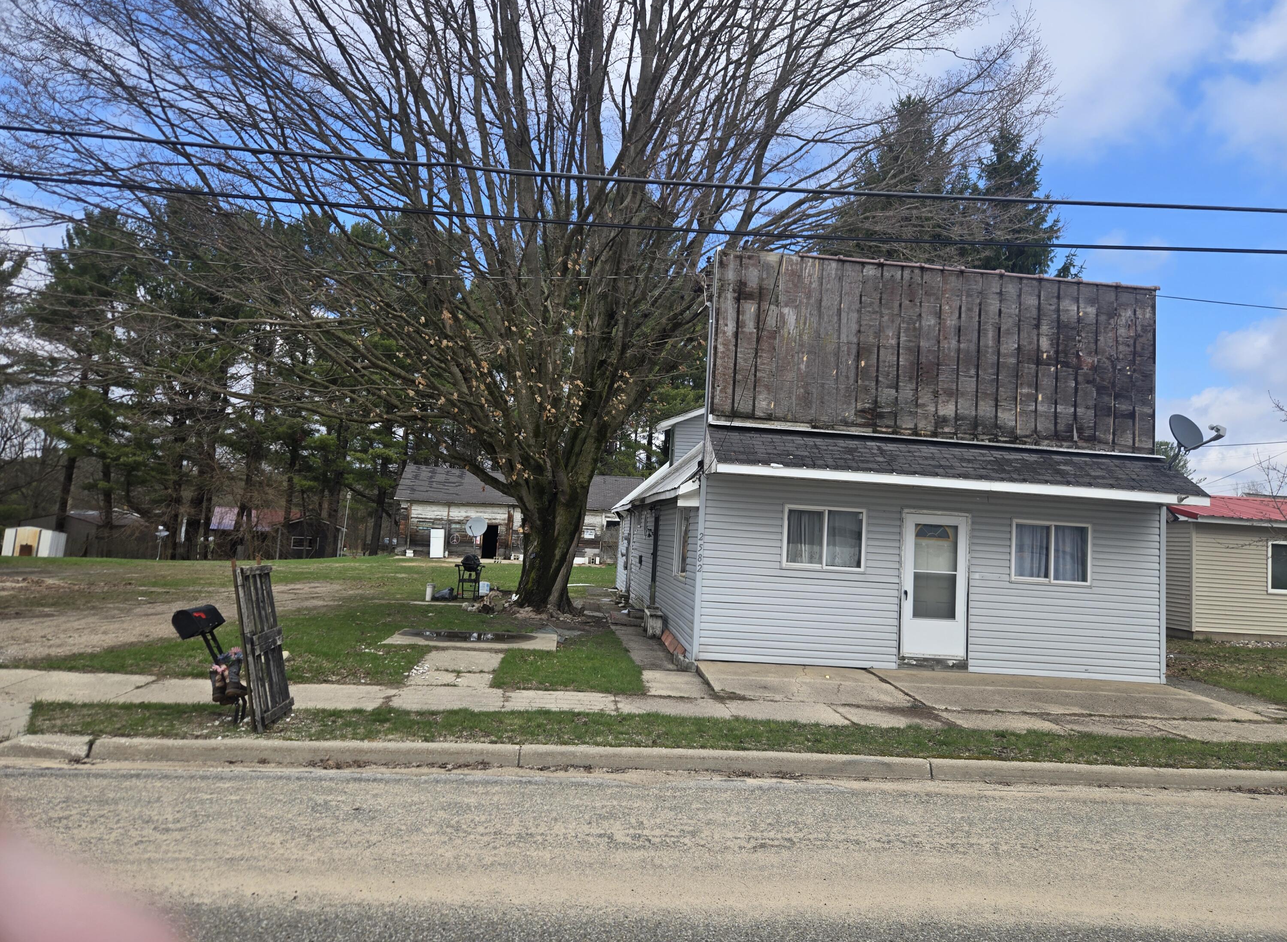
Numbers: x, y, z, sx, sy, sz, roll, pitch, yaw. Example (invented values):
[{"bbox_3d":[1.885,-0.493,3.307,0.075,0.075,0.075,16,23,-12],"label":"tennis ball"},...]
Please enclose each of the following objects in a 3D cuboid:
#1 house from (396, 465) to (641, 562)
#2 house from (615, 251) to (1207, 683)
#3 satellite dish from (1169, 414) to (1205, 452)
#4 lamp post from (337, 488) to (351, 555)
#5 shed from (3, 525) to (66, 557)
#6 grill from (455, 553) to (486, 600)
[{"bbox_3d":[-7.092,2.805,50.865,14.023,5.454,5.500,3,-5,-1],"label":"house"},{"bbox_3d":[3.530,0.568,19.741,7.400,6.000,16.300,4,-5,-6],"label":"house"},{"bbox_3d":[7.758,-0.545,12.200,0.580,0.580,0.140,5,-28,-20],"label":"satellite dish"},{"bbox_3d":[-16.790,2.907,48.000,0.250,3.850,0.250,3,-5,0],"label":"lamp post"},{"bbox_3d":[-36.188,4.259,50.842,2.500,1.850,1.900,4,-5,-11],"label":"shed"},{"bbox_3d":[-4.313,2.632,21.300,0.720,1.130,0.500,3,-5,0],"label":"grill"}]

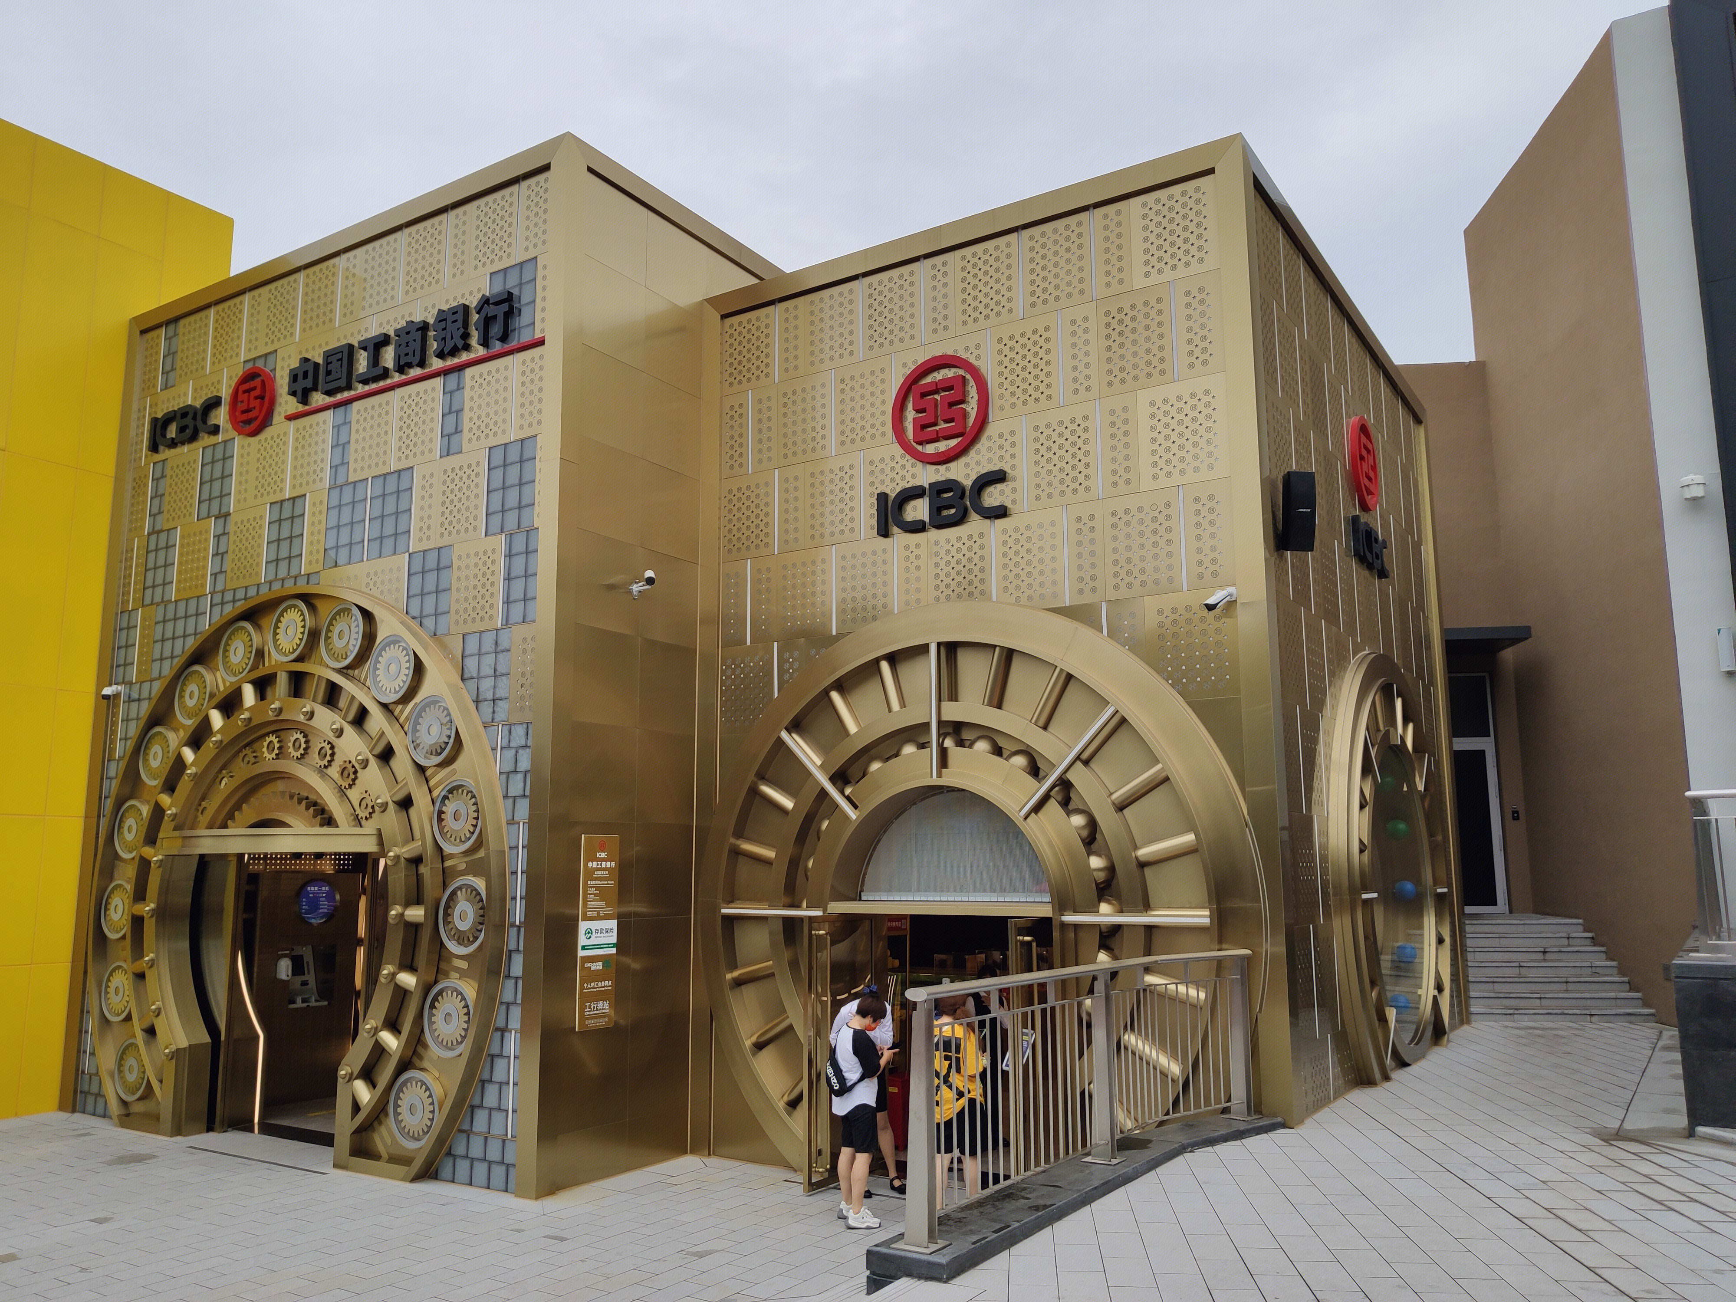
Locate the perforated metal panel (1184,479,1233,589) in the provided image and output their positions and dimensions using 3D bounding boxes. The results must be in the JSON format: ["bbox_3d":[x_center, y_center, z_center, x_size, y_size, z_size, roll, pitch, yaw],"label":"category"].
[{"bbox_3d":[2.605,-0.890,9.934,0.364,0.836,0.040,-6,-11,33],"label":"perforated metal panel"}]

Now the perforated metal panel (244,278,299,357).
[{"bbox_3d":[-6.369,-3.573,13.922,0.946,0.803,0.040,-6,-11,33],"label":"perforated metal panel"}]

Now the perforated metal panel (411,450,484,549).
[{"bbox_3d":[-3.636,-1.295,11.311,0.899,0.787,0.060,-6,-11,32],"label":"perforated metal panel"}]

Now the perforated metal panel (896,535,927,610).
[{"bbox_3d":[0.384,-0.612,10.879,0.274,0.784,0.040,-6,-11,33],"label":"perforated metal panel"}]

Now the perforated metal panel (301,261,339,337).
[{"bbox_3d":[-5.389,-3.451,12.801,0.588,0.727,0.060,-6,-11,32],"label":"perforated metal panel"}]

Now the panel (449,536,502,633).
[{"bbox_3d":[-3.472,-0.577,11.530,0.650,0.818,0.040,-6,-11,33],"label":"panel"}]

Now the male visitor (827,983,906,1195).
[{"bbox_3d":[0.006,3.375,10.114,0.500,1.574,0.420,5,-10,-30],"label":"male visitor"}]

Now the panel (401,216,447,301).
[{"bbox_3d":[-4.119,-3.662,12.152,0.608,0.794,0.050,-6,-11,32],"label":"panel"}]

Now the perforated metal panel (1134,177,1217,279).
[{"bbox_3d":[2.410,-3.262,10.228,0.700,0.757,0.052,-6,-10,33],"label":"perforated metal panel"}]

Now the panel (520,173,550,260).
[{"bbox_3d":[-2.894,-3.796,11.372,0.374,0.794,0.050,-6,-11,32],"label":"panel"}]

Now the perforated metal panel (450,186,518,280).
[{"bbox_3d":[-3.412,-3.667,11.534,0.891,0.727,0.060,-6,-11,32],"label":"perforated metal panel"}]

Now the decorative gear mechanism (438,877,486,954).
[{"bbox_3d":[-3.294,2.191,10.762,0.623,0.623,0.103,-6,-10,33],"label":"decorative gear mechanism"}]

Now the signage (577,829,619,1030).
[{"bbox_3d":[-2.250,2.321,10.827,0.041,1.575,0.442,-6,-10,30],"label":"signage"}]

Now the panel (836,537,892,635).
[{"bbox_3d":[-0.020,-0.572,11.139,0.594,0.786,0.050,-6,-11,32],"label":"panel"}]

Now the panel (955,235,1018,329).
[{"bbox_3d":[0.977,-3.008,10.741,0.588,0.742,0.060,-6,-11,32],"label":"panel"}]

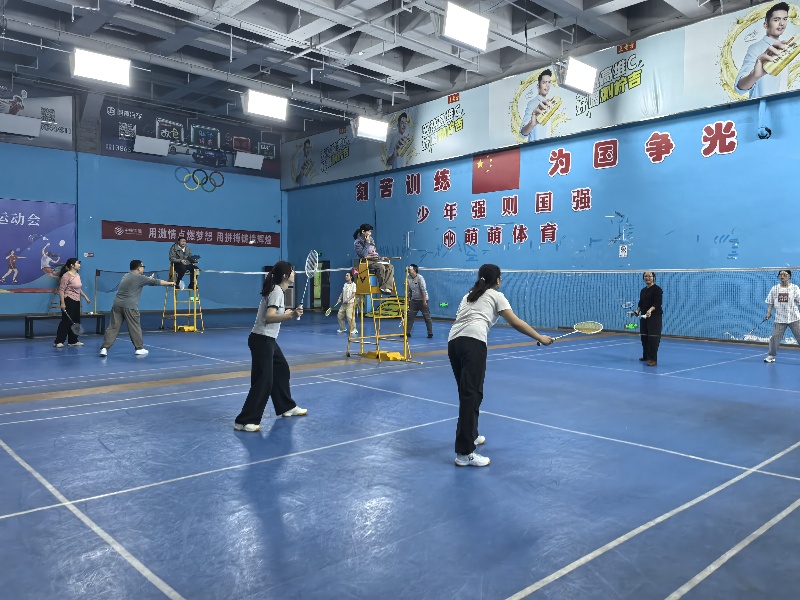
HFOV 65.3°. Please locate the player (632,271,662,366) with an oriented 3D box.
[{"bbox_3d":[4.161,0.268,10.490,0.470,1.570,0.400,2,3,43],"label":"player"}]

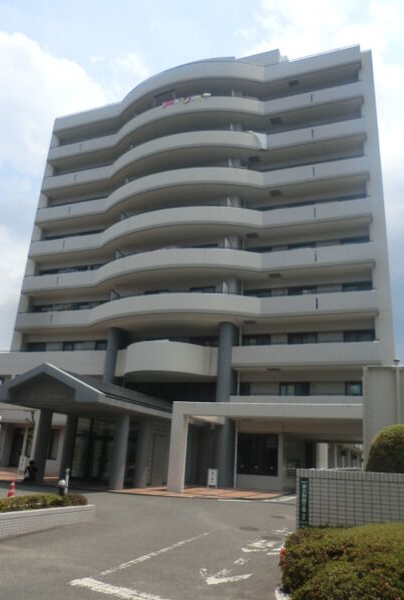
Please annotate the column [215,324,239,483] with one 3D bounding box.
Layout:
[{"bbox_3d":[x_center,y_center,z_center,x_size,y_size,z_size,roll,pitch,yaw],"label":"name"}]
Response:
[{"bbox_3d":[1.268,6.014,27.780,0.800,9.500,0.800,-4,-20,20],"label":"column"}]

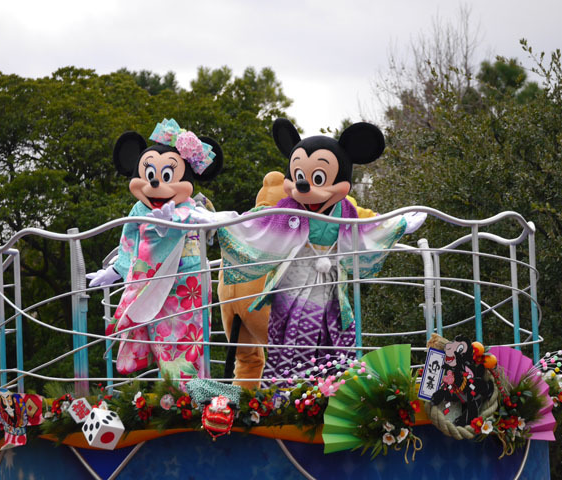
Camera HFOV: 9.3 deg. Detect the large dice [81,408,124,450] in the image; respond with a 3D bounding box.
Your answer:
[{"bbox_3d":[-1.051,1.122,20.400,0.160,0.160,0.160,12,34,-29],"label":"large dice"}]

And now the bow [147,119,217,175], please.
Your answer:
[{"bbox_3d":[-0.599,-0.568,20.900,0.390,0.190,0.180,34,-3,9],"label":"bow"}]

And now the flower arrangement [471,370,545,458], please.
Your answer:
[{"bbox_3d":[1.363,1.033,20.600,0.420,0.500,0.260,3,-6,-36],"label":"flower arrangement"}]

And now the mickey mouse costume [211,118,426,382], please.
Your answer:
[{"bbox_3d":[0.229,0.125,21.000,1.300,1.700,0.680,-1,-5,3],"label":"mickey mouse costume"}]

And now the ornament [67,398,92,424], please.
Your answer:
[{"bbox_3d":[-1.192,1.019,20.500,0.125,0.148,0.050,-35,-2,5],"label":"ornament"}]

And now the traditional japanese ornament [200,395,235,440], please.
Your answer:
[{"bbox_3d":[-0.367,1.043,20.200,0.190,0.250,0.200,8,3,4],"label":"traditional japanese ornament"}]

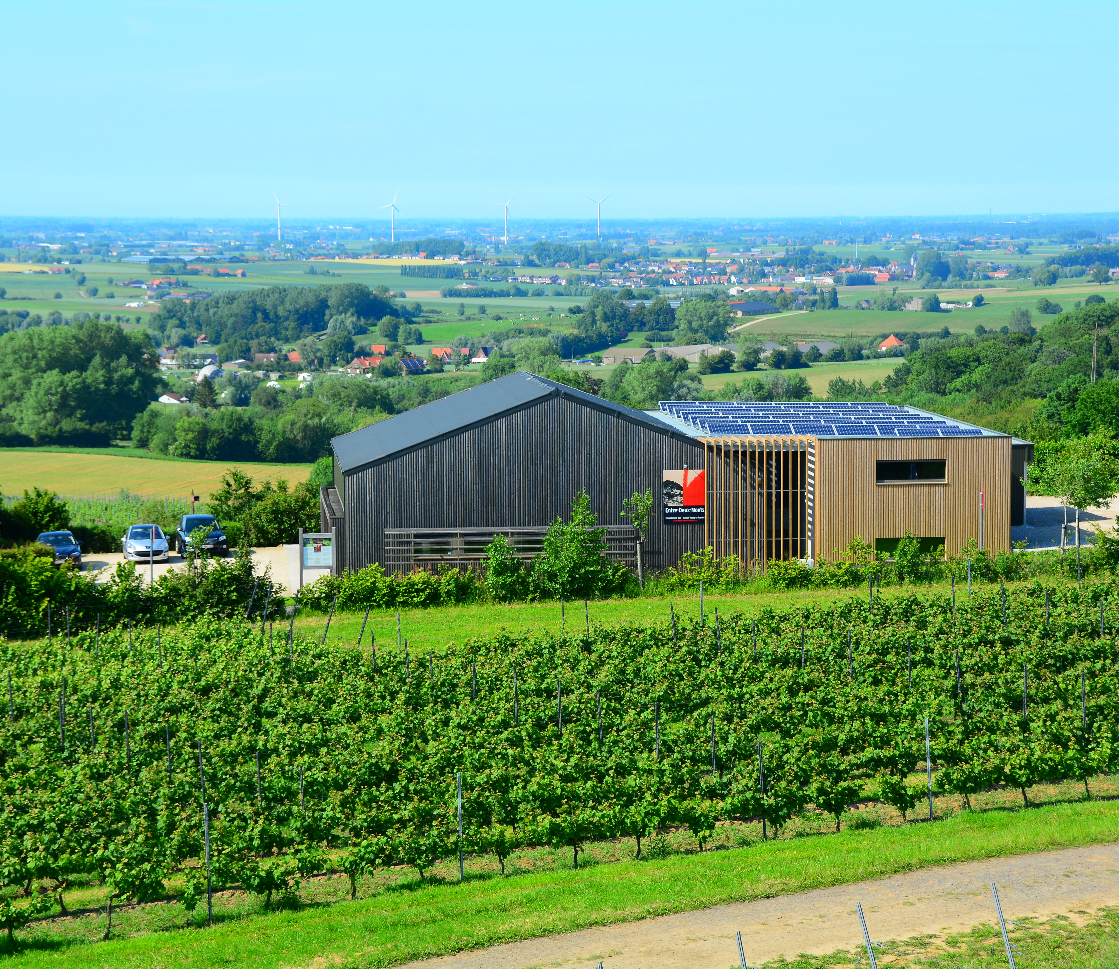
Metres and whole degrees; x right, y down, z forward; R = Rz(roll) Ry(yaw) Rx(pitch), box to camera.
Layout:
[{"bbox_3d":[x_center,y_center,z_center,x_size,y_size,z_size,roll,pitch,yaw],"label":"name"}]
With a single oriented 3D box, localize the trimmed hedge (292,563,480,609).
[{"bbox_3d":[-6.293,3.691,111.122,6.750,1.380,1.200,-1,5,-13],"label":"trimmed hedge"}]

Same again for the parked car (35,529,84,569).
[{"bbox_3d":[-20.297,2.630,122.172,1.790,1.440,4.350,-1,5,-12],"label":"parked car"}]

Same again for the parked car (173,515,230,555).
[{"bbox_3d":[-14.996,2.055,126.939,1.830,1.700,4.500,-1,5,-12],"label":"parked car"}]

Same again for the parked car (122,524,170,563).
[{"bbox_3d":[-17.169,2.323,125.256,1.750,1.480,4.100,-1,5,-12],"label":"parked car"}]

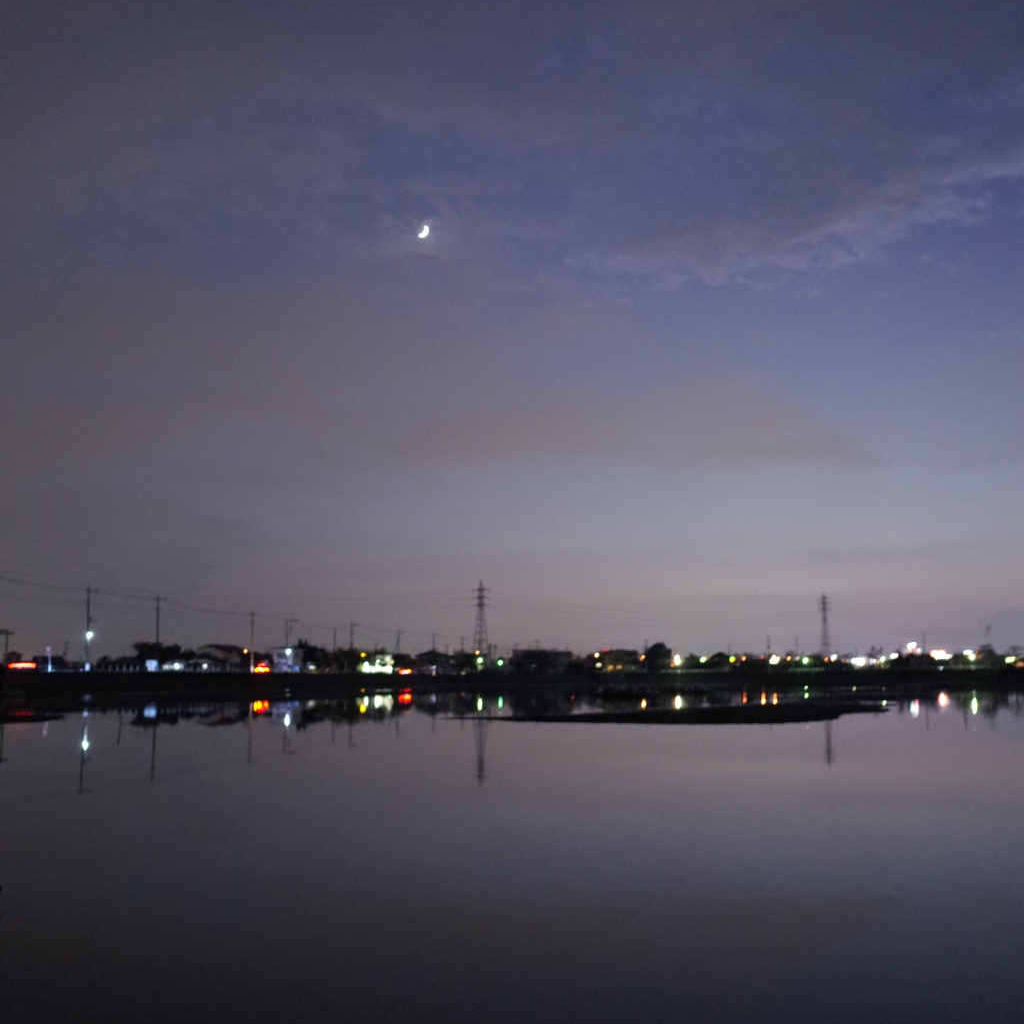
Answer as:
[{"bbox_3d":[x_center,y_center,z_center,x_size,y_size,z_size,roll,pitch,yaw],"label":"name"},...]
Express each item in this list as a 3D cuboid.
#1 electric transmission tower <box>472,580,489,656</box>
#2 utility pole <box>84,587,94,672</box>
[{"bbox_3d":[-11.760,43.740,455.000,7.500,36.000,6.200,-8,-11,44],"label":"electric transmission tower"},{"bbox_3d":[-60.620,16.810,172.000,1.300,12.100,0.600,-1,-8,9],"label":"utility pole"}]

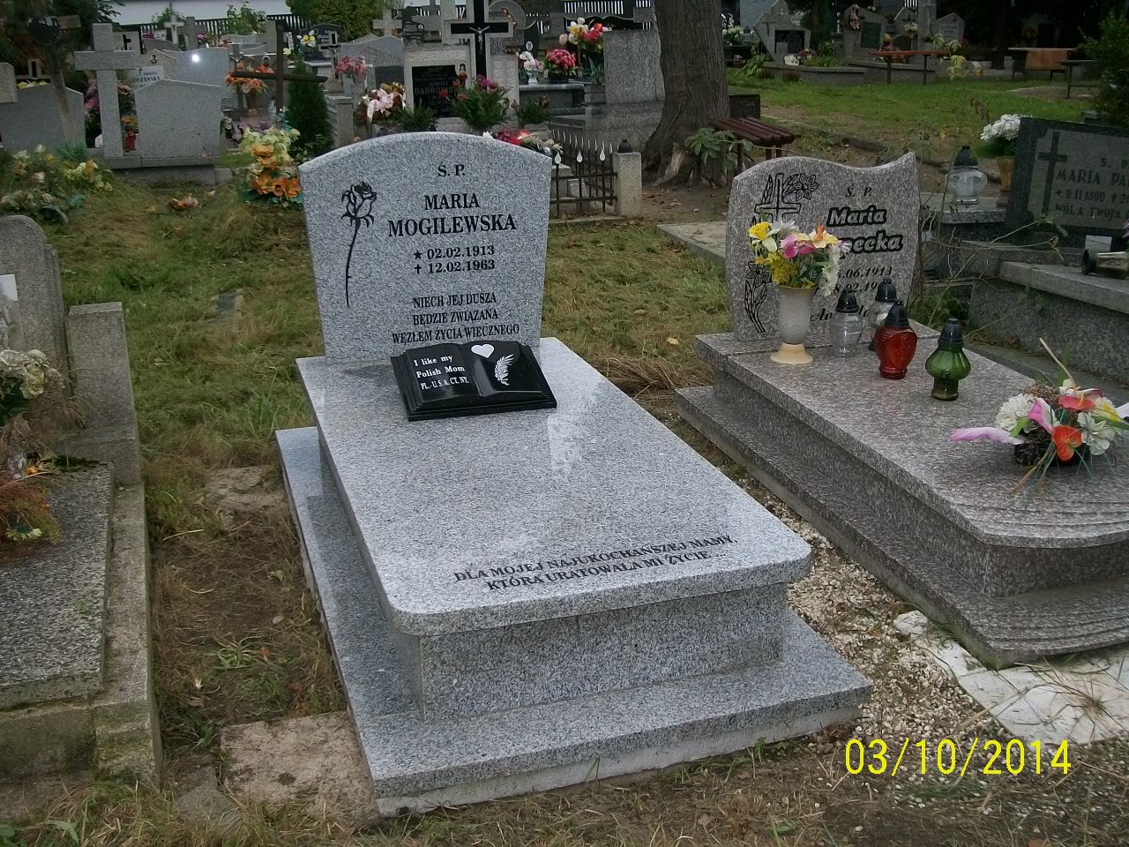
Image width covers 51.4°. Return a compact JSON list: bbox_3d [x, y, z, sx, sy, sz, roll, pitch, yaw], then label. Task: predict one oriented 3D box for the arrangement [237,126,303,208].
[{"bbox_3d":[-2.107,-1.846,8.450,0.470,0.560,0.420,-4,20,-13],"label":"arrangement"}]

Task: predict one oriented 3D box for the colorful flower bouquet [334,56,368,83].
[{"bbox_3d":[-2.276,-3.771,12.500,0.334,0.279,0.330,-3,20,-9],"label":"colorful flower bouquet"}]

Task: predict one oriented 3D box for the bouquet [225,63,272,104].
[{"bbox_3d":[-3.230,-3.477,12.000,0.460,0.410,0.420,-5,20,-14],"label":"bouquet"}]

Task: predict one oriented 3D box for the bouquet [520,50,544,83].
[{"bbox_3d":[-0.394,-4.265,14.000,0.291,0.355,0.280,0,20,-2],"label":"bouquet"}]

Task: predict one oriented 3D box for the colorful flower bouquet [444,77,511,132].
[{"bbox_3d":[-0.708,-2.581,9.500,0.526,0.424,0.450,-1,20,-4],"label":"colorful flower bouquet"}]

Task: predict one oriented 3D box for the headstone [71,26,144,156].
[{"bbox_3d":[-3.755,-2.740,9.650,0.530,1.070,0.150,-6,20,-17],"label":"headstone"}]

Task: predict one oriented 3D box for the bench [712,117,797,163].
[{"bbox_3d":[1.497,-2.151,9.481,0.360,0.460,1.350,-1,20,-5],"label":"bench"}]

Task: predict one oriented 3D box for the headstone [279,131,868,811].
[{"bbox_3d":[-0.147,-0.119,2.906,1.000,1.008,1.882,-6,20,-17],"label":"headstone"}]

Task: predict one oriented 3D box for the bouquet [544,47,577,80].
[{"bbox_3d":[-0.037,-4.286,14.000,0.375,0.353,0.360,0,20,0],"label":"bouquet"}]

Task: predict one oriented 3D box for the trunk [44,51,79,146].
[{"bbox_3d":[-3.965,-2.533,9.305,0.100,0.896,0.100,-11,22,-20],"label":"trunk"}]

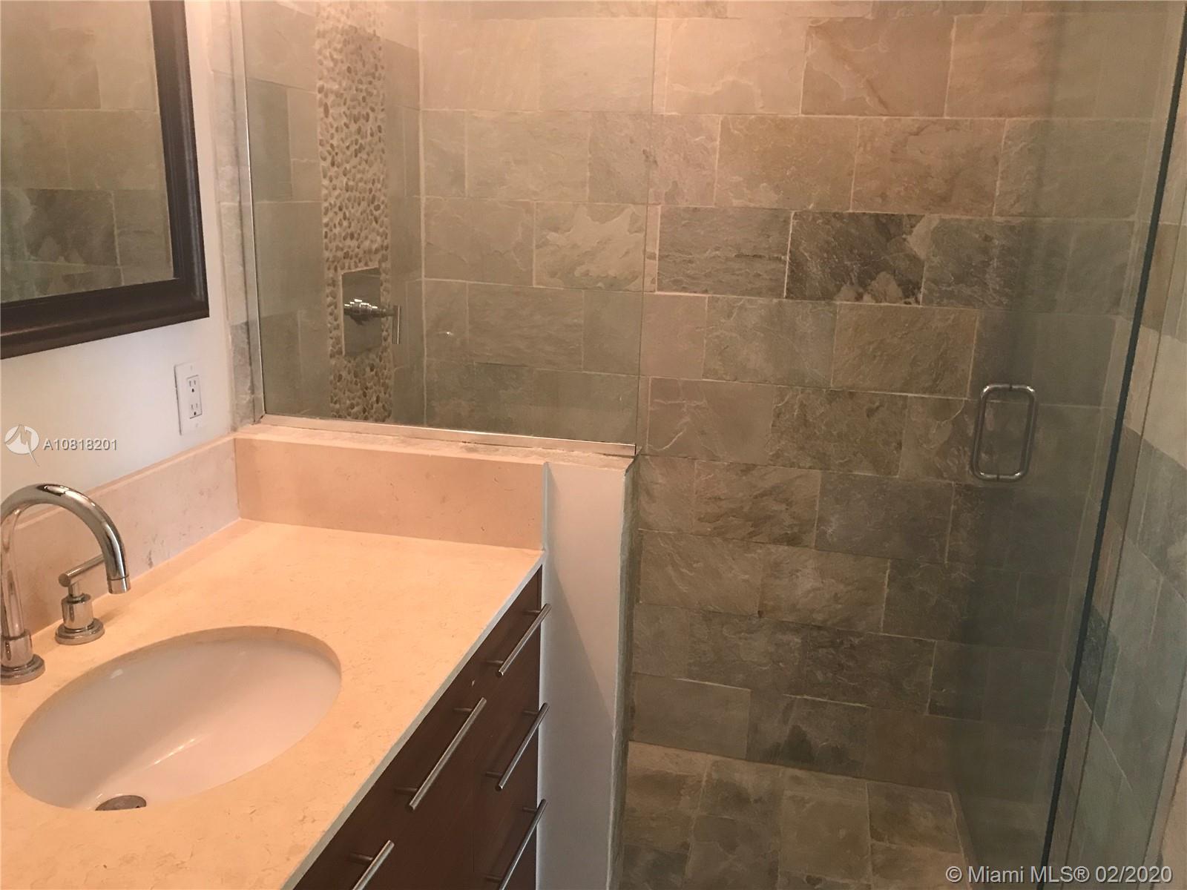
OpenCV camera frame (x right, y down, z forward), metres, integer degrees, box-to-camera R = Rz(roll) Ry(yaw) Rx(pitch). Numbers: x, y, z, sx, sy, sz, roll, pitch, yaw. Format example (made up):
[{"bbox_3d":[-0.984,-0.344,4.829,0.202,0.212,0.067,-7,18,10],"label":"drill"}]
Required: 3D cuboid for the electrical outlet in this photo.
[{"bbox_3d":[-0.668,-0.080,1.599,0.008,0.116,0.070,5,15,12],"label":"electrical outlet"}]

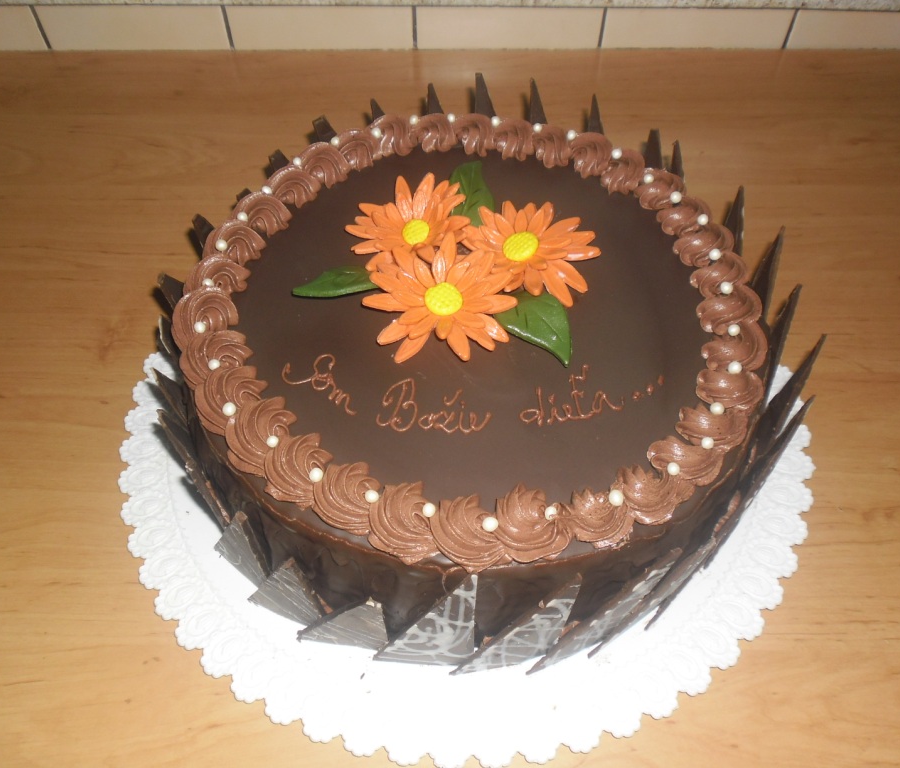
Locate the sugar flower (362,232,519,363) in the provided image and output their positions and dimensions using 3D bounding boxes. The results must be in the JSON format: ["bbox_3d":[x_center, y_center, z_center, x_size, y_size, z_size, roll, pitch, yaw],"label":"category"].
[{"bbox_3d":[-0.004,-0.039,0.359,0.070,0.026,0.072,-1,54,0],"label":"sugar flower"}]

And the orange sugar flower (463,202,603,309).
[{"bbox_3d":[0.039,-0.062,0.377,0.065,0.023,0.067,-1,54,0],"label":"orange sugar flower"}]

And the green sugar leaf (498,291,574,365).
[{"bbox_3d":[0.040,-0.028,0.361,0.032,0.010,0.056,-20,57,-13],"label":"green sugar leaf"}]

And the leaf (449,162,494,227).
[{"bbox_3d":[0.012,-0.096,0.410,0.026,0.010,0.055,5,55,4],"label":"leaf"}]

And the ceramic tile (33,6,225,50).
[{"bbox_3d":[-0.254,-0.289,0.644,0.147,0.036,0.008,0,54,1],"label":"ceramic tile"}]

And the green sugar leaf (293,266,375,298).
[{"bbox_3d":[-0.046,-0.048,0.376,0.055,0.010,0.023,-8,55,-6],"label":"green sugar leaf"}]

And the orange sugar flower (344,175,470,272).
[{"bbox_3d":[-0.020,-0.078,0.389,0.062,0.023,0.066,-1,54,0],"label":"orange sugar flower"}]

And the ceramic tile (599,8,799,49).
[{"bbox_3d":[0.197,-0.287,0.639,0.147,0.036,0.008,0,54,1],"label":"ceramic tile"}]

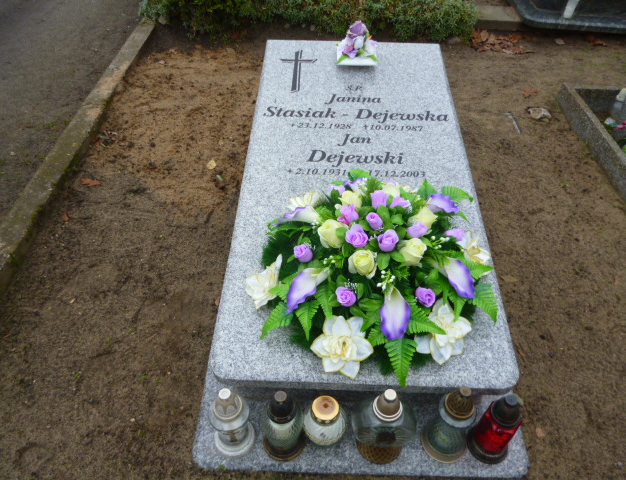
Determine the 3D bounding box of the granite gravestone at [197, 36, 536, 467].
[{"bbox_3d":[0.160,-0.160,1.902,0.895,0.424,1.870,2,43,1],"label":"granite gravestone"}]

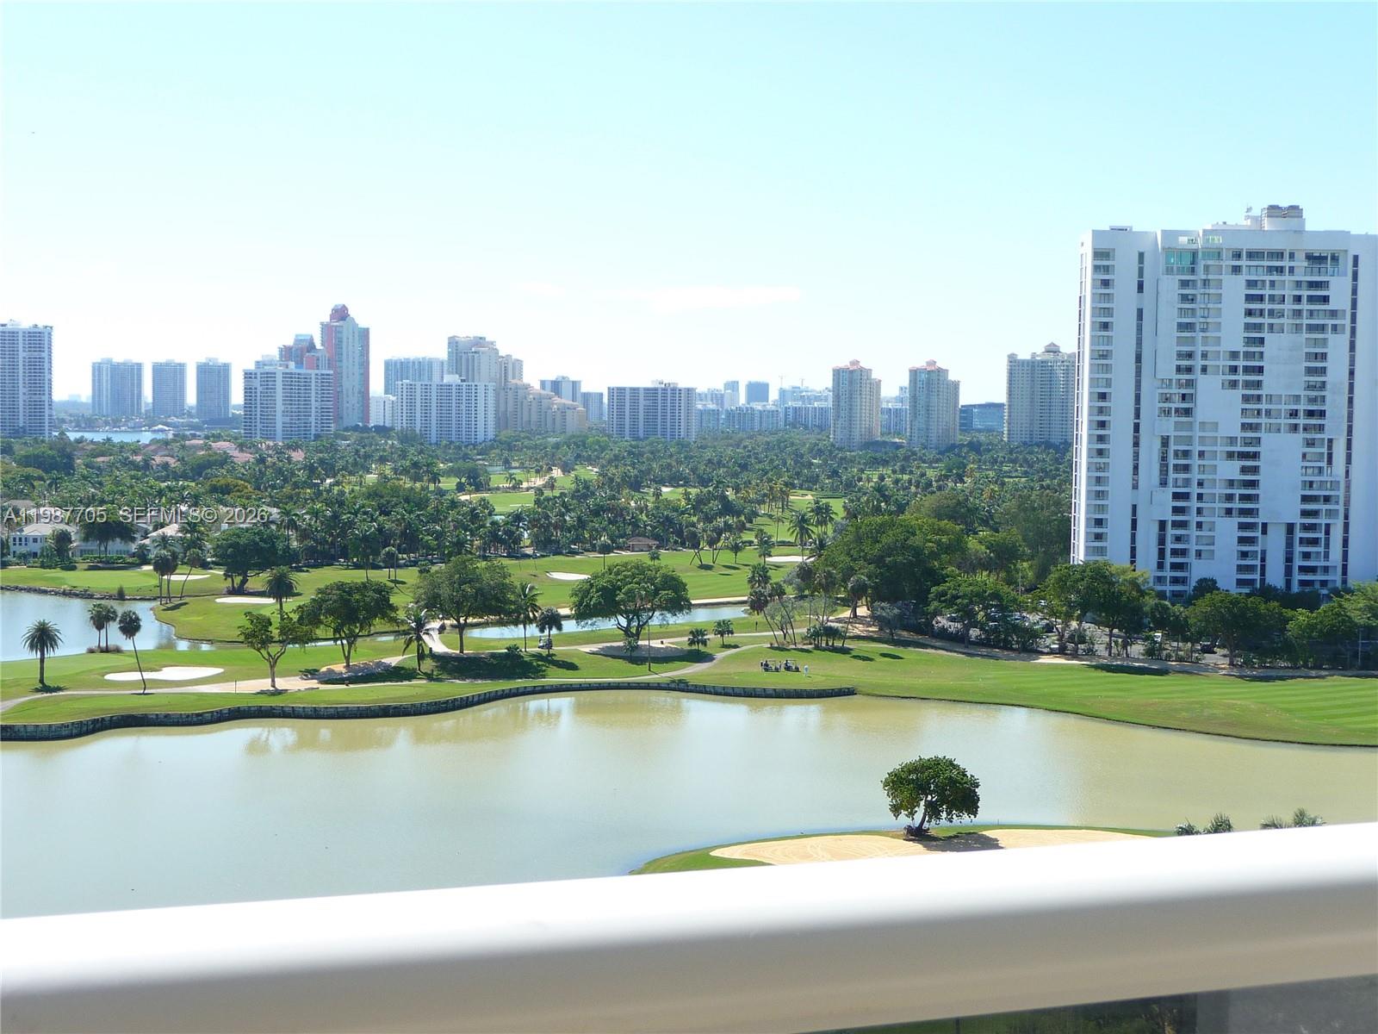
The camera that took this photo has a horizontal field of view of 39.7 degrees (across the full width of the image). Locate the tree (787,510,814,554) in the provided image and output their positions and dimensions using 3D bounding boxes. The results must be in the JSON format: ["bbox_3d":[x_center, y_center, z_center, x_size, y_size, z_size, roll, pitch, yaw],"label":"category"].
[{"bbox_3d":[29.760,5.160,501.130,7.200,14.010,7.200,1,3,3],"label":"tree"}]

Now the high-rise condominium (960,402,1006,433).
[{"bbox_3d":[303.870,-95.160,1974.570,40.000,46.560,28.000,0,4,-16],"label":"high-rise condominium"}]

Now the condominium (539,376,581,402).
[{"bbox_3d":[-157.650,-135.520,2340.790,50.000,71.680,27.000,0,3,-9],"label":"condominium"}]

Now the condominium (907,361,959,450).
[{"bbox_3d":[182.240,-77.940,1416.200,27.500,75.280,26.000,4,5,42],"label":"condominium"}]

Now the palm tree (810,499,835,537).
[{"bbox_3d":[38.180,2.310,544.620,7.600,14.760,7.600,1,3,4],"label":"palm tree"}]

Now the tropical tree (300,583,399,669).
[{"bbox_3d":[-52.500,16.620,294.040,15.500,13.570,14.500,0,3,-10],"label":"tropical tree"}]

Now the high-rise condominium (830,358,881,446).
[{"bbox_3d":[127.100,-80.540,1442.180,26.500,75.950,25.500,4,4,40],"label":"high-rise condominium"}]

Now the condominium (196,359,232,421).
[{"bbox_3d":[-621.580,-161.320,2498.810,45.000,92.400,28.000,0,3,-6],"label":"condominium"}]

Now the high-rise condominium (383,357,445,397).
[{"bbox_3d":[-354.120,-156.820,2469.830,74.000,93.800,32.000,2,4,24],"label":"high-rise condominium"}]

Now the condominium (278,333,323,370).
[{"bbox_3d":[-338.900,-111.480,1682.610,39.000,97.090,28.000,1,3,9],"label":"condominium"}]

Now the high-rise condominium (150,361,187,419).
[{"bbox_3d":[-687.310,-162.050,2523.040,43.500,89.280,28.000,0,3,-7],"label":"high-rise condominium"}]

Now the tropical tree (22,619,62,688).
[{"bbox_3d":[-92.550,19.360,273.220,5.500,9.520,5.500,0,4,-19],"label":"tropical tree"}]

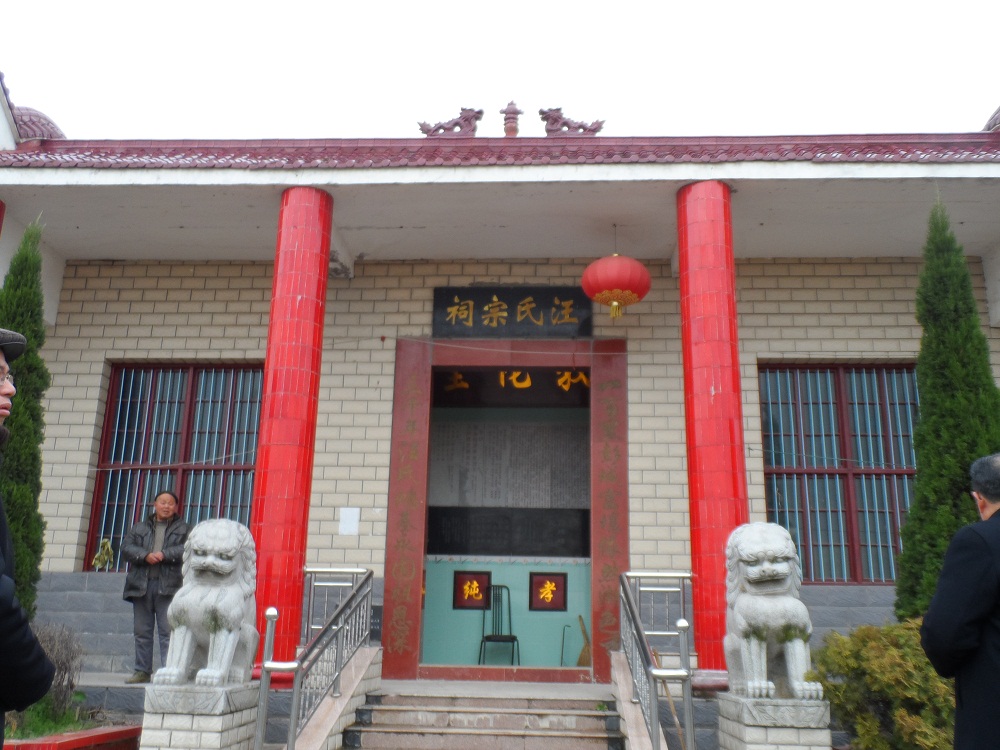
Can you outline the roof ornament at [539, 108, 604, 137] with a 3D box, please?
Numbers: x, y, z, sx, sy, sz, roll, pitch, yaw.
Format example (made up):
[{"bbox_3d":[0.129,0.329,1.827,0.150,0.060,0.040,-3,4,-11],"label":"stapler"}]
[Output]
[{"bbox_3d":[0.712,-2.496,9.154,0.642,0.285,0.180,0,-14,3],"label":"roof ornament"}]

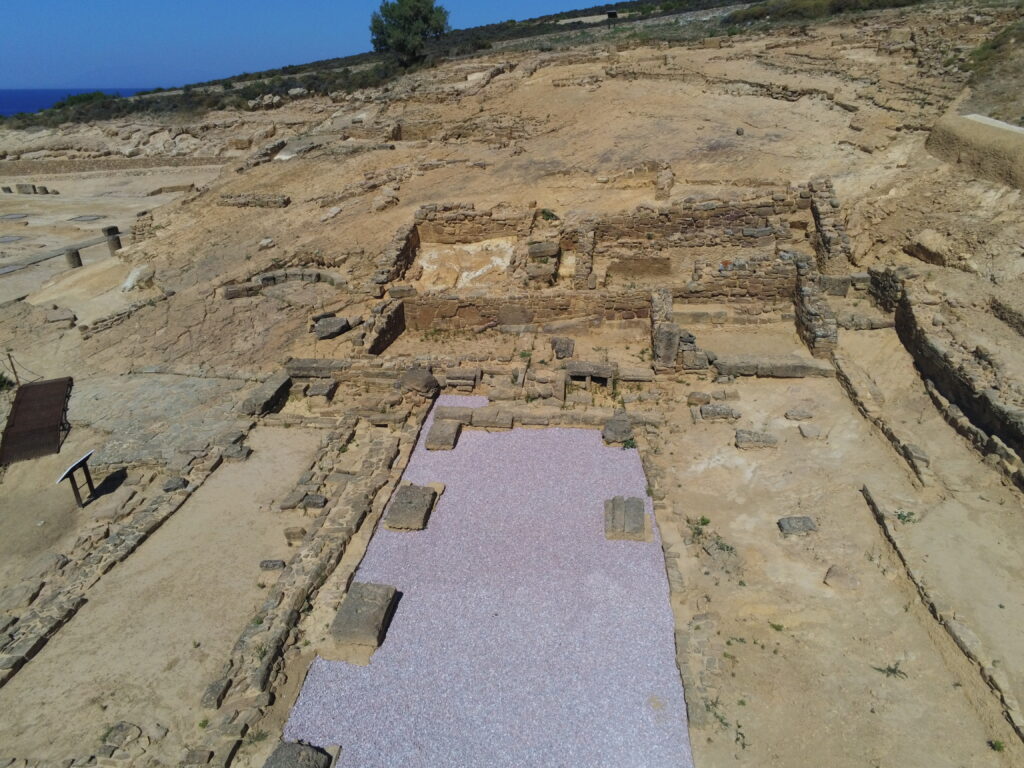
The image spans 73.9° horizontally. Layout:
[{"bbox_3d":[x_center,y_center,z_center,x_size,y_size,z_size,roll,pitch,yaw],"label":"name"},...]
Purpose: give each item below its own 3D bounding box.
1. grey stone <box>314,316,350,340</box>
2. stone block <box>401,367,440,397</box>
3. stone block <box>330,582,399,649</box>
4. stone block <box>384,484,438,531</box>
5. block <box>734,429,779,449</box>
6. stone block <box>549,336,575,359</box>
[{"bbox_3d":[-5.397,-1.673,20.516,0.900,0.300,0.780,-7,39,-15],"label":"grey stone"},{"bbox_3d":[-2.468,-0.113,17.887,0.800,0.430,0.550,10,26,23],"label":"stone block"},{"bbox_3d":[-2.255,3.573,10.514,0.690,0.230,1.120,2,24,5],"label":"stone block"},{"bbox_3d":[-1.951,2.409,13.235,0.740,0.200,1.200,2,24,4],"label":"stone block"},{"bbox_3d":[5.599,1.288,15.563,0.900,0.200,0.440,2,24,6],"label":"block"},{"bbox_3d":[1.496,-1.042,19.701,0.570,0.450,0.480,-1,24,-3],"label":"stone block"}]

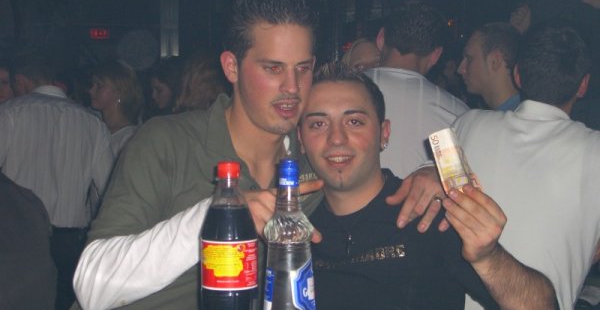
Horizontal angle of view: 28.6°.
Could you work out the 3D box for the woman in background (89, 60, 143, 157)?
[{"bbox_3d":[-0.805,0.407,5.330,0.300,1.660,0.450,-1,2,-13],"label":"woman in background"}]

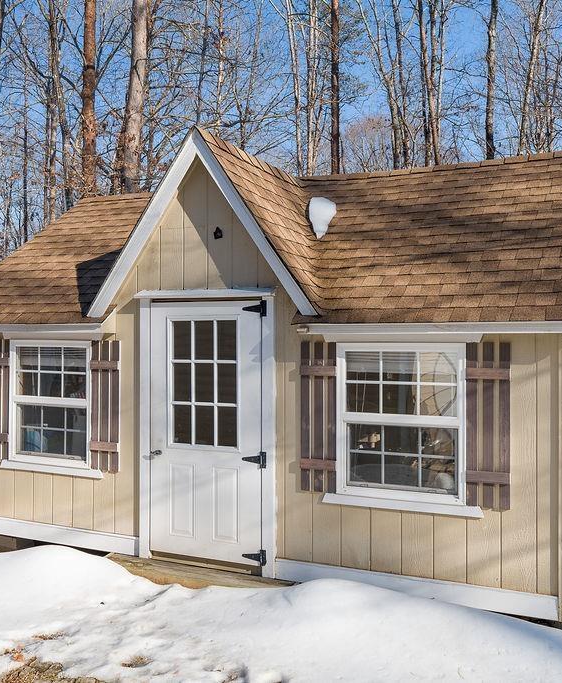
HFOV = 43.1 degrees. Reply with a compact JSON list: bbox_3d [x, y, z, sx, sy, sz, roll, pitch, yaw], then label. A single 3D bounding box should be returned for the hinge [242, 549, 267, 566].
[{"bbox_3d":[-0.183,1.486,4.878,0.186,0.112,0.022,0,0,24],"label":"hinge"}]

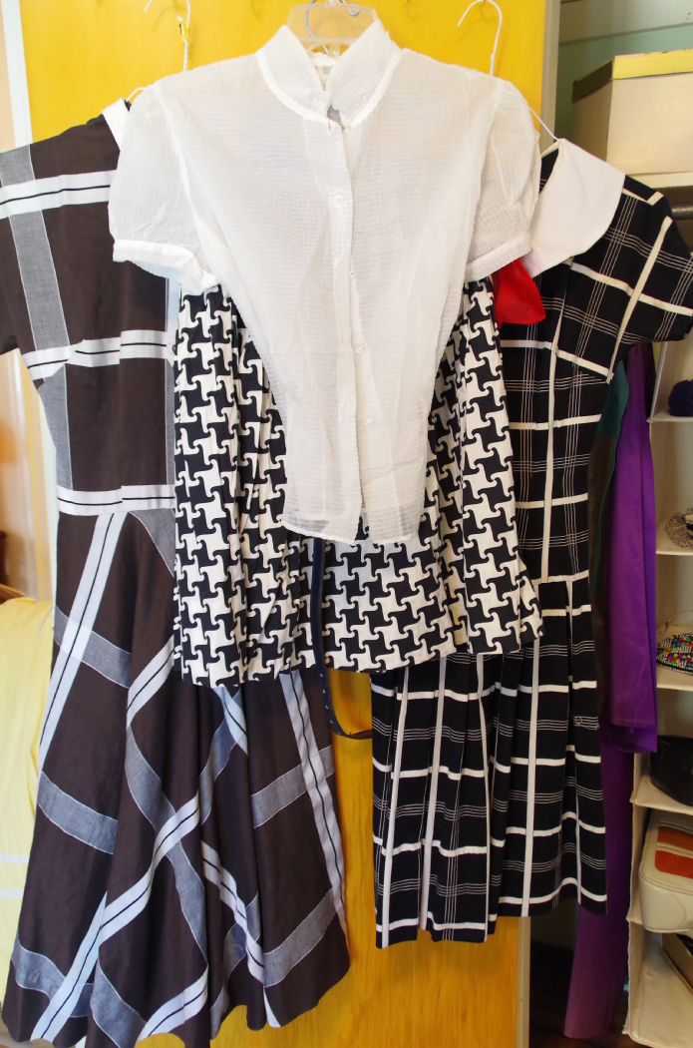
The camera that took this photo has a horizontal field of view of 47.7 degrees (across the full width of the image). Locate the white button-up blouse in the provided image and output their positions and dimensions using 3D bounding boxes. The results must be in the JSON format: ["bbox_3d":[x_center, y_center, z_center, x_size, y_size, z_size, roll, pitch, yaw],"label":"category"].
[{"bbox_3d":[-0.025,-0.265,0.928,0.495,0.585,0.150,-2,11,-2],"label":"white button-up blouse"}]

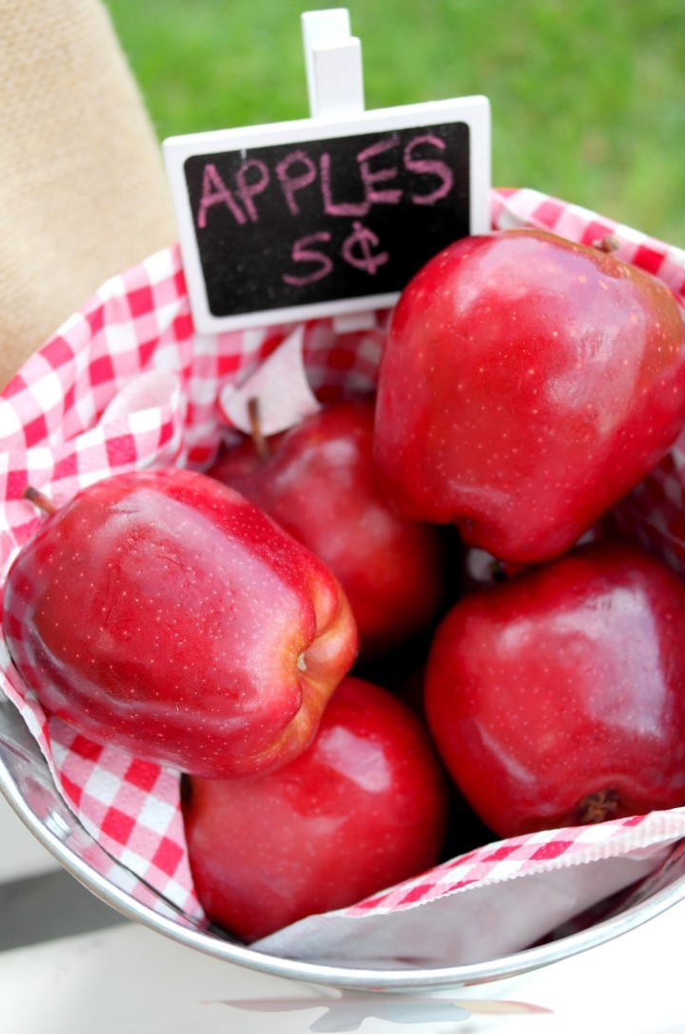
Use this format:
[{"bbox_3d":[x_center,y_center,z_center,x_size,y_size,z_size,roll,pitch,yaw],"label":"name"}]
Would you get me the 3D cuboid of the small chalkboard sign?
[{"bbox_3d":[-0.003,-0.092,0.424,0.088,0.089,0.021,-9,40,-4],"label":"small chalkboard sign"}]

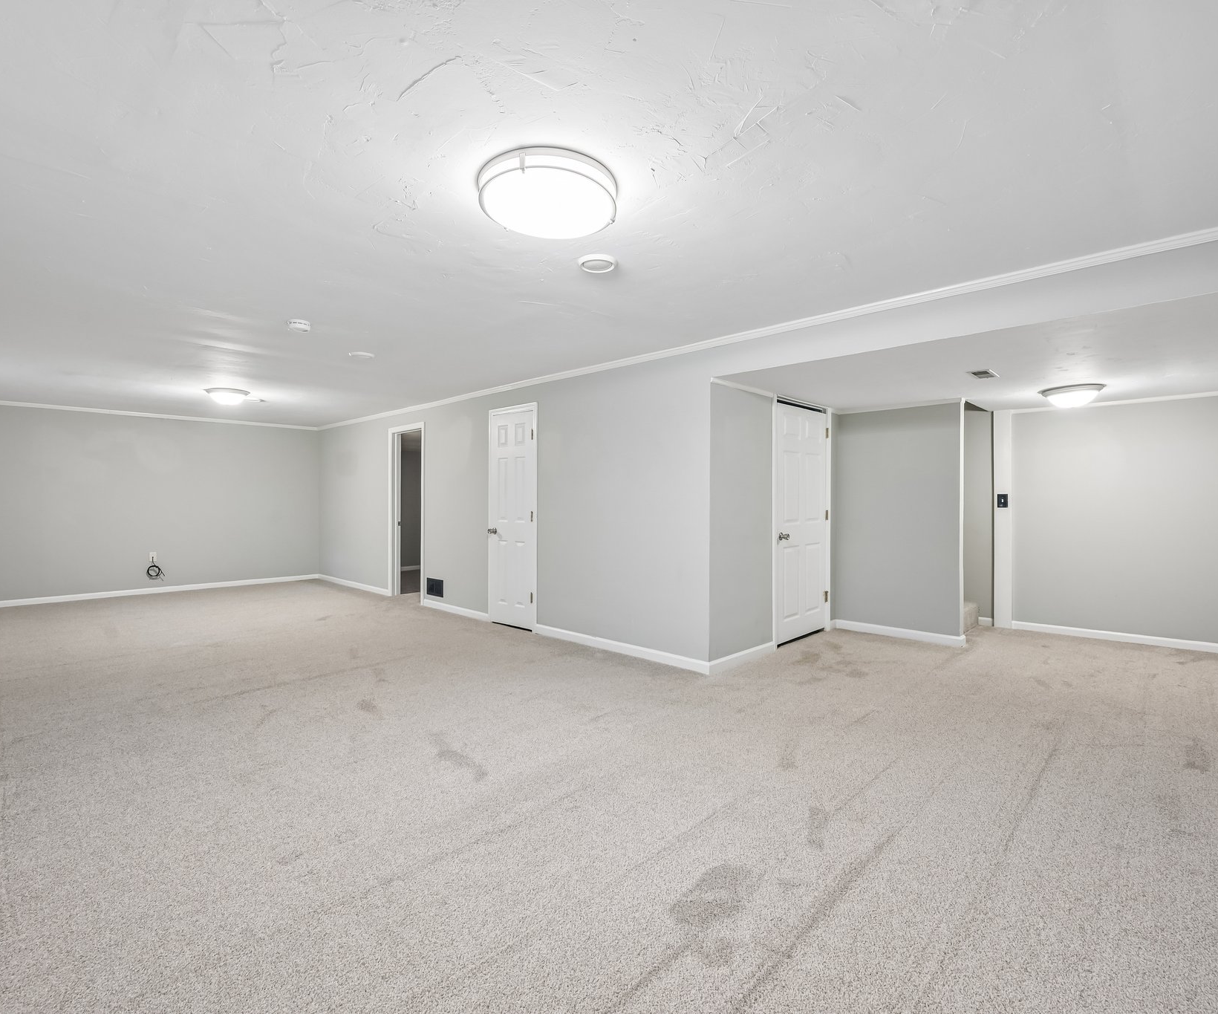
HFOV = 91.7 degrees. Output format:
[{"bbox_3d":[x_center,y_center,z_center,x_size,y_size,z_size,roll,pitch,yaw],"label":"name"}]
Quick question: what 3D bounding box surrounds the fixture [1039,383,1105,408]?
[{"bbox_3d":[3.540,-0.833,4.530,0.400,0.125,0.400,0,1,44],"label":"fixture"}]

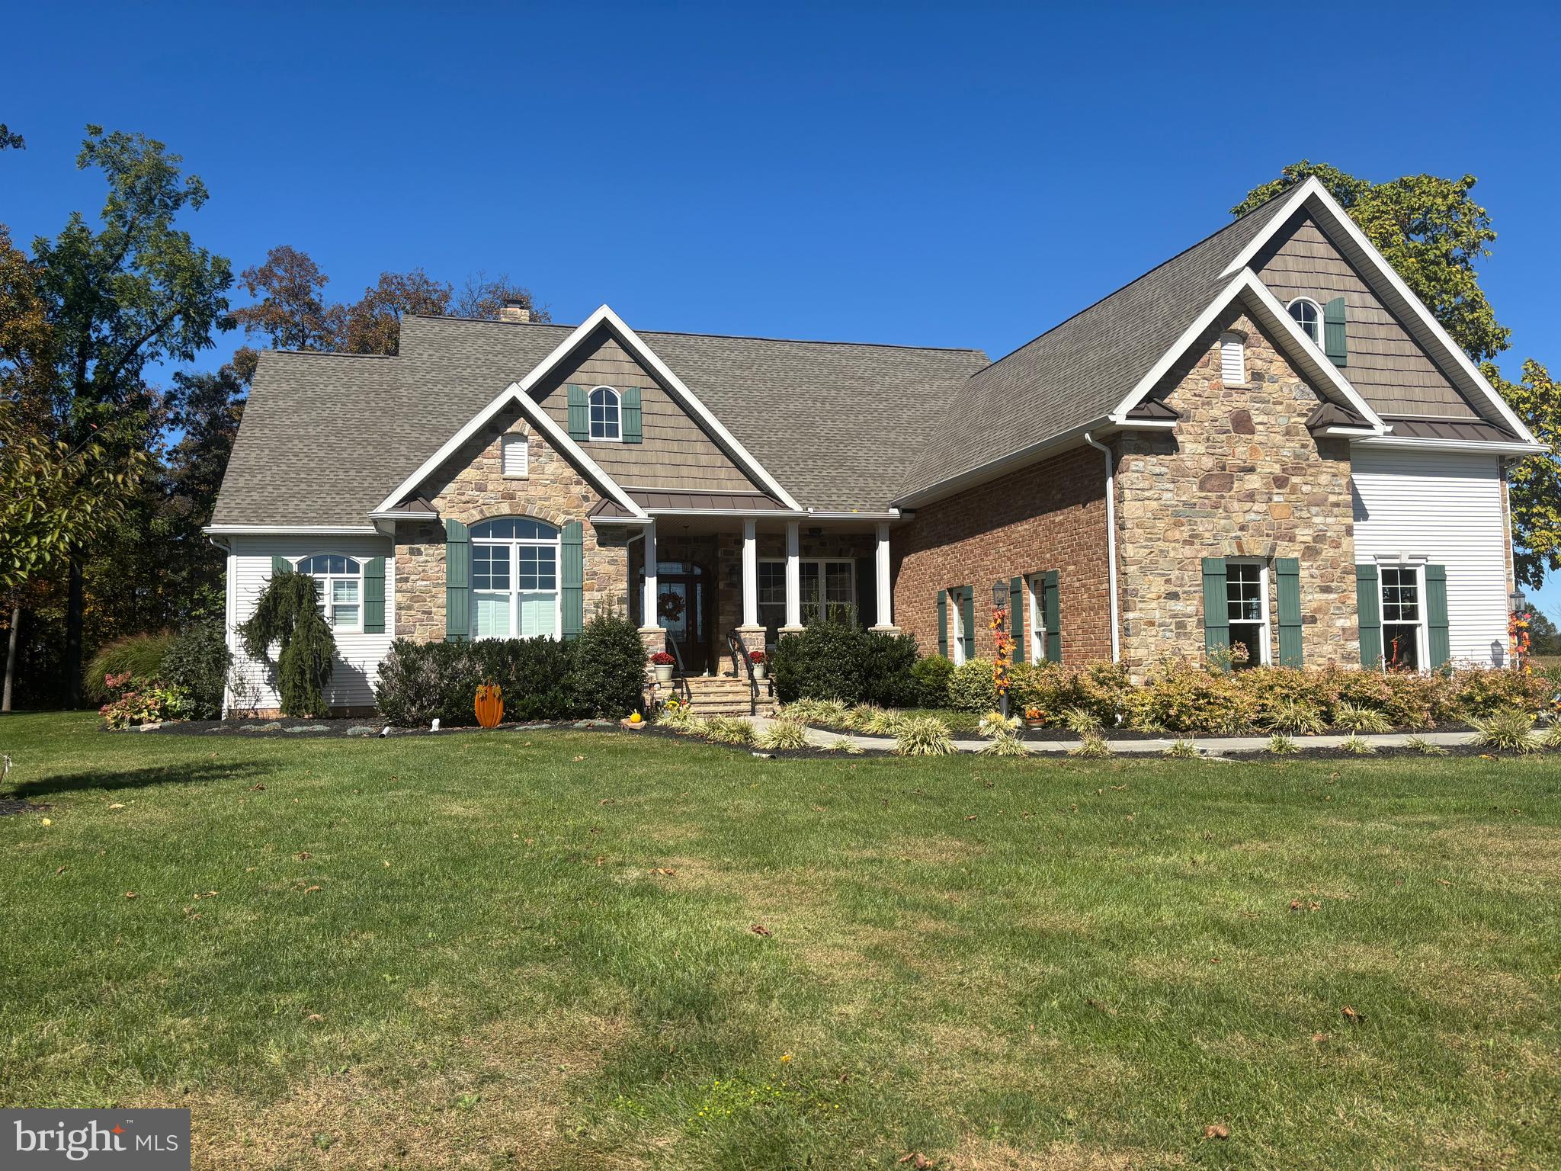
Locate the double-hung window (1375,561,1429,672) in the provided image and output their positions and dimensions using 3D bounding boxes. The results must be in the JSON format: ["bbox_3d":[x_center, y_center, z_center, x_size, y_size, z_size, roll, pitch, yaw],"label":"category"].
[{"bbox_3d":[9.462,0.581,17.854,0.880,1.770,0.120,0,-4,-15],"label":"double-hung window"}]

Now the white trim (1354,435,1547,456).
[{"bbox_3d":[10.067,-2.087,17.558,3.550,0.150,0.130,0,-4,-15],"label":"white trim"}]

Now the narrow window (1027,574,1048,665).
[{"bbox_3d":[3.903,0.672,17.593,0.140,1.660,0.690,0,-4,-15],"label":"narrow window"}]

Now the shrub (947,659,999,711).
[{"bbox_3d":[2.870,1.510,17.679,0.720,0.780,0.800,0,-4,-15],"label":"shrub"}]

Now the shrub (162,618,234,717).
[{"bbox_3d":[-10.430,1.536,21.067,1.200,1.780,1.200,0,-4,-15],"label":"shrub"}]

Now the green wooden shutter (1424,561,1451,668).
[{"bbox_3d":[9.992,0.566,17.744,0.360,1.730,0.060,0,-4,-15],"label":"green wooden shutter"}]

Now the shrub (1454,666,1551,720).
[{"bbox_3d":[10.408,1.572,16.889,1.250,0.800,1.050,0,-4,-15],"label":"shrub"}]

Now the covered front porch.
[{"bbox_3d":[-0.434,0.257,22.793,5.350,3.850,2.873,0,-4,-15],"label":"covered front porch"}]

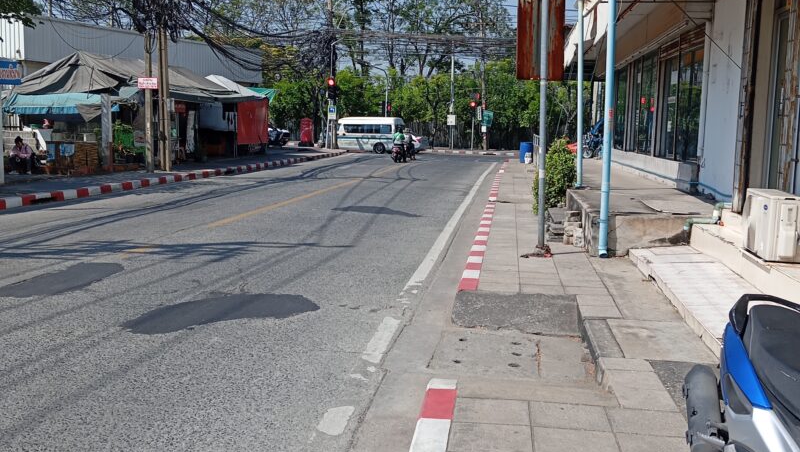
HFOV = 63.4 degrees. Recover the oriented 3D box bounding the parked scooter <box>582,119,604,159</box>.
[{"bbox_3d":[7.312,-3.092,23.600,1.900,1.200,0.750,-6,11,-36],"label":"parked scooter"}]

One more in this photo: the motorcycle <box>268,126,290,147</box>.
[{"bbox_3d":[-7.634,-5.423,40.000,1.900,1.180,0.720,1,9,6],"label":"motorcycle"}]

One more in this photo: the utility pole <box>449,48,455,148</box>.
[{"bbox_3d":[3.534,-8.688,44.400,0.200,6.750,0.200,0,9,0],"label":"utility pole"}]

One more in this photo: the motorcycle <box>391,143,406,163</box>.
[{"bbox_3d":[-0.047,-3.583,30.700,0.700,1.120,1.900,2,9,10],"label":"motorcycle"}]

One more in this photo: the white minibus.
[{"bbox_3d":[-2.154,-5.849,41.600,5.300,2.280,1.880,4,10,24],"label":"white minibus"}]

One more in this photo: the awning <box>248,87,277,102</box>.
[{"bbox_3d":[-8.016,-7.678,38.000,1.800,0.900,2.400,2,9,12],"label":"awning"}]

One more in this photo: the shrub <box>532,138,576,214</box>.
[{"bbox_3d":[2.889,-0.978,12.100,0.780,1.330,0.900,2,9,10],"label":"shrub"}]

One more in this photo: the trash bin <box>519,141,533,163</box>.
[{"bbox_3d":[5.549,-3.279,28.500,0.590,0.930,0.590,0,9,0],"label":"trash bin"}]

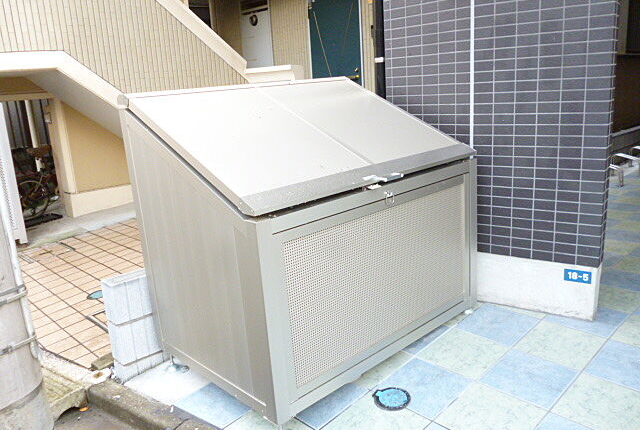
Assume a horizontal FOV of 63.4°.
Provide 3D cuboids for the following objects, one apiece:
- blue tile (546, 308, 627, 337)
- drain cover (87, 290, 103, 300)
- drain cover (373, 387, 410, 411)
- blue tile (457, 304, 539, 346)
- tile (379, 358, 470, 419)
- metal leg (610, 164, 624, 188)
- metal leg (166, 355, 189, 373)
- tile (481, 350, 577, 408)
[{"bbox_3d":[1.276,0.488,2.477,0.300,0.015,0.300,-19,20,-40],"label":"blue tile"},{"bbox_3d":[-1.526,0.550,3.565,0.145,0.020,0.145,-22,23,-39],"label":"drain cover"},{"bbox_3d":[0.291,0.731,2.067,0.145,0.020,0.145,-7,17,2],"label":"drain cover"},{"bbox_3d":[0.856,0.535,2.504,0.300,0.015,0.300,-22,22,-39],"label":"blue tile"},{"bbox_3d":[0.425,0.709,2.125,0.300,0.015,0.300,-22,22,-39],"label":"tile"},{"bbox_3d":[3.068,-0.402,5.330,0.080,0.220,0.140,-15,17,-41],"label":"metal leg"},{"bbox_3d":[-0.678,0.704,2.468,0.060,0.070,0.080,-15,17,-41],"label":"metal leg"},{"bbox_3d":[0.845,0.662,2.099,0.300,0.015,0.300,-22,22,-39],"label":"tile"}]

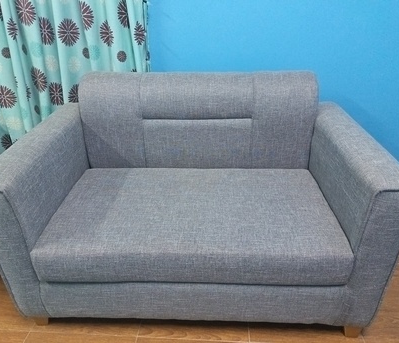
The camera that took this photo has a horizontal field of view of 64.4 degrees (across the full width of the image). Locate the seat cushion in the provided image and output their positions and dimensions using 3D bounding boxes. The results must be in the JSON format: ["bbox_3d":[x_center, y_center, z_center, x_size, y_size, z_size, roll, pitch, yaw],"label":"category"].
[{"bbox_3d":[-0.018,0.182,1.241,0.992,0.154,0.544,0,30,3],"label":"seat cushion"}]

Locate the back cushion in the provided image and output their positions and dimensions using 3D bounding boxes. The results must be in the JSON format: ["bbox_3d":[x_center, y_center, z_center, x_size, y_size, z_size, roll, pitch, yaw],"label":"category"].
[{"bbox_3d":[-0.006,-0.227,1.425,0.975,0.407,0.166,0,25,3],"label":"back cushion"}]

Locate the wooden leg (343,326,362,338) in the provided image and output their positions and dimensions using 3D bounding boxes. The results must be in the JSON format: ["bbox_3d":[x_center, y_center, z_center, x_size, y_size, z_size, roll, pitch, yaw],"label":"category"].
[{"bbox_3d":[0.563,0.565,1.176,0.058,0.066,0.058,0,30,3],"label":"wooden leg"}]

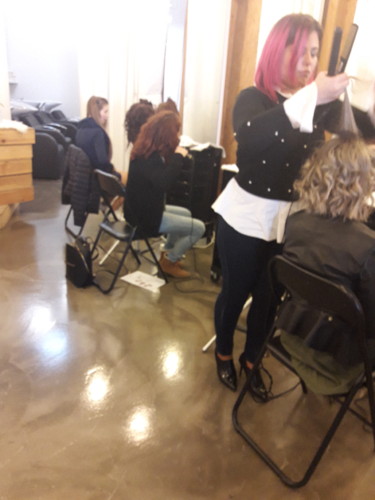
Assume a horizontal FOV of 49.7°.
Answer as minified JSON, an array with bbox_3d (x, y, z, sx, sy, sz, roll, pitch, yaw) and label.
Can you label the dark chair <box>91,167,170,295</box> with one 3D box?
[{"bbox_3d":[-0.451,-0.148,2.902,0.490,0.785,0.460,-12,26,-34],"label":"dark chair"}]

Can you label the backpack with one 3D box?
[{"bbox_3d":[-0.780,0.070,2.928,0.210,0.320,0.140,20,27,37],"label":"backpack"}]

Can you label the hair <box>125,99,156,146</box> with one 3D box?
[{"bbox_3d":[-0.398,-1.064,3.350,0.260,0.360,0.250,-12,26,-34],"label":"hair"}]

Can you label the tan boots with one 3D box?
[{"bbox_3d":[-0.106,0.106,3.173,0.260,0.150,0.200,1,21,-7],"label":"tan boots"}]

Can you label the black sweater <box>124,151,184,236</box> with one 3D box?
[{"bbox_3d":[-0.268,-0.440,2.880,0.380,0.580,0.420,-12,26,-34],"label":"black sweater"}]

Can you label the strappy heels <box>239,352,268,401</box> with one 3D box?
[{"bbox_3d":[0.320,0.602,1.956,0.085,0.150,0.215,-10,25,-31],"label":"strappy heels"}]

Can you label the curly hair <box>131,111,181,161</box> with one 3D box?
[{"bbox_3d":[-0.215,-0.770,2.720,0.300,0.350,0.290,-12,26,-34],"label":"curly hair"}]

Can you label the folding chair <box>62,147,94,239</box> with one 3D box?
[{"bbox_3d":[-0.917,-0.565,3.911,0.490,0.785,0.460,-11,25,-33],"label":"folding chair"}]

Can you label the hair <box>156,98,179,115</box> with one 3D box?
[{"bbox_3d":[-0.171,-1.205,3.650,0.250,0.320,0.230,-12,26,-34],"label":"hair"}]

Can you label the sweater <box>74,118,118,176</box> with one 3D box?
[{"bbox_3d":[-0.860,-0.917,3.802,0.340,0.560,0.420,-11,25,-33],"label":"sweater"}]

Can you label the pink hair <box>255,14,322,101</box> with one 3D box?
[{"bbox_3d":[0.377,-0.719,1.510,0.240,0.310,0.230,19,26,35],"label":"pink hair"}]

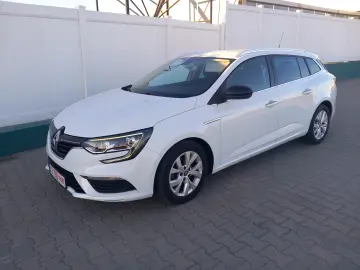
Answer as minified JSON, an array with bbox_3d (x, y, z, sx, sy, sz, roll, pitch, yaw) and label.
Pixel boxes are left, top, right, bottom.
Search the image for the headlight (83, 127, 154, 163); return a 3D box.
[{"bbox_3d":[-0.540,0.078,2.404,0.460,0.270,0.470,-14,19,-38],"label":"headlight"}]

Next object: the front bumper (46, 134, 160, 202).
[{"bbox_3d":[-0.955,0.180,2.857,0.620,0.550,1.780,-14,19,-38],"label":"front bumper"}]

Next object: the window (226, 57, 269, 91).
[{"bbox_3d":[0.752,-0.673,3.116,0.950,0.400,0.080,-14,-7,-38],"label":"window"}]

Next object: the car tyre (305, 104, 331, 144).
[{"bbox_3d":[2.097,-0.161,4.337,0.632,0.632,0.210,-14,19,-38],"label":"car tyre"}]

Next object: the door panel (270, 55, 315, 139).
[{"bbox_3d":[1.518,-0.536,3.767,1.020,1.050,0.260,-14,19,-38],"label":"door panel"}]

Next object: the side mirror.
[{"bbox_3d":[0.591,-0.411,2.787,0.160,0.145,0.210,-14,19,-38],"label":"side mirror"}]

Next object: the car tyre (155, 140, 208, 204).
[{"bbox_3d":[0.013,0.352,2.678,0.632,0.632,0.210,-14,19,-38],"label":"car tyre"}]

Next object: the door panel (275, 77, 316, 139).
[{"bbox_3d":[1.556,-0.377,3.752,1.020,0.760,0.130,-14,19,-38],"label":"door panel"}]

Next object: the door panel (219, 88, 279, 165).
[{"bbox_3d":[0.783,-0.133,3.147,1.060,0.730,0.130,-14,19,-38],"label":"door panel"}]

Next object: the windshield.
[{"bbox_3d":[0.049,-0.753,3.491,0.860,0.130,1.360,-43,35,-25],"label":"windshield"}]

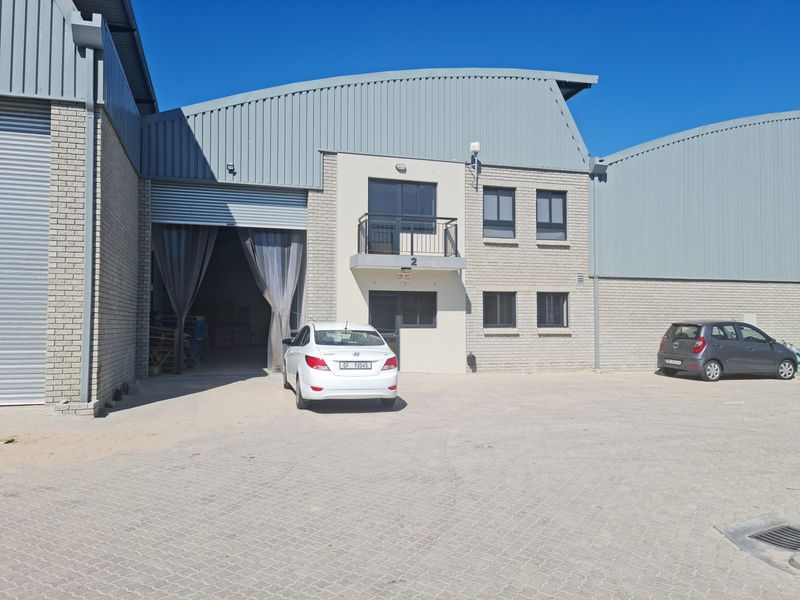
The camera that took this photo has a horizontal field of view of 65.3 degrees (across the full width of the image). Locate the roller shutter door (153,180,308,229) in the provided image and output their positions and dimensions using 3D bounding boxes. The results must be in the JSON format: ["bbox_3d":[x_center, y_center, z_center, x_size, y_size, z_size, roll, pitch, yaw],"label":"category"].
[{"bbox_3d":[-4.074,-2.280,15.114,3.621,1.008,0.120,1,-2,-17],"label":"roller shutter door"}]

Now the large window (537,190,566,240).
[{"bbox_3d":[4.330,-2.398,17.716,0.974,1.423,0.120,1,-2,-17],"label":"large window"}]

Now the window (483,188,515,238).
[{"bbox_3d":[2.758,-2.407,17.222,0.975,1.425,0.120,1,-2,-17],"label":"window"}]

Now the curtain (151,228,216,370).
[{"bbox_3d":[-5.152,-0.020,14.950,1.450,3.589,0.300,1,-2,-17],"label":"curtain"}]

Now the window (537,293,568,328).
[{"bbox_3d":[4.337,0.286,17.639,0.995,1.009,0.120,1,-2,-17],"label":"window"}]

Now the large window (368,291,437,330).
[{"bbox_3d":[0.100,0.257,16.309,1.869,1.001,0.120,1,-2,-17],"label":"large window"}]

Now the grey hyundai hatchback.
[{"bbox_3d":[8.766,1.319,16.583,3.570,1.530,1.620,1,-2,-16],"label":"grey hyundai hatchback"}]

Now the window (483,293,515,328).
[{"bbox_3d":[2.758,0.273,17.143,0.998,0.992,0.120,1,-2,-17],"label":"window"}]

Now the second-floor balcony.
[{"bbox_3d":[0.214,-1.429,15.865,2.832,1.280,0.850,1,-2,-17],"label":"second-floor balcony"}]

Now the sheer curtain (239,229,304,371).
[{"bbox_3d":[-3.181,-0.018,15.569,1.597,3.618,0.300,1,-2,-17],"label":"sheer curtain"}]

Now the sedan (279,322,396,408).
[{"bbox_3d":[-1.314,1.172,12.291,1.740,1.460,4.370,1,0,-16],"label":"sedan"}]

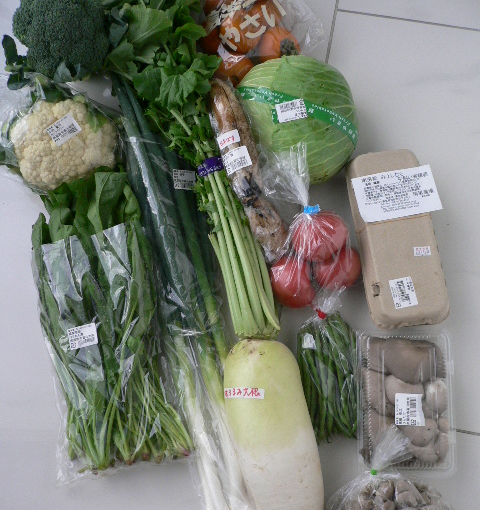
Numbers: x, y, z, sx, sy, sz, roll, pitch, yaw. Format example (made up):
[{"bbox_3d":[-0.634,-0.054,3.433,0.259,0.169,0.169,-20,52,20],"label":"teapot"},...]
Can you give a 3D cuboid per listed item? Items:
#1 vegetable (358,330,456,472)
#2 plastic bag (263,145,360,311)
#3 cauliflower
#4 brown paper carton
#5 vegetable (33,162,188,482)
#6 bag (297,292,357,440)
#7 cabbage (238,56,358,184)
[{"bbox_3d":[0.218,0.195,0.857,0.118,0.045,0.180,-1,77,3],"label":"vegetable"},{"bbox_3d":[0.103,-0.035,0.899,0.130,0.080,0.215,-6,77,2],"label":"plastic bag"},{"bbox_3d":[-0.254,-0.160,0.926,0.155,0.120,0.140,-1,77,3],"label":"cauliflower"},{"bbox_3d":[0.215,-0.023,0.896,0.100,0.068,0.240,-9,77,1],"label":"brown paper carton"},{"bbox_3d":[-0.179,0.099,0.895,0.182,0.055,0.405,-8,77,1],"label":"vegetable"},{"bbox_3d":[0.117,0.155,0.877,0.072,0.035,0.188,-6,77,2],"label":"bag"},{"bbox_3d":[0.080,-0.188,0.900,0.170,0.150,0.178,-1,77,3],"label":"cabbage"}]

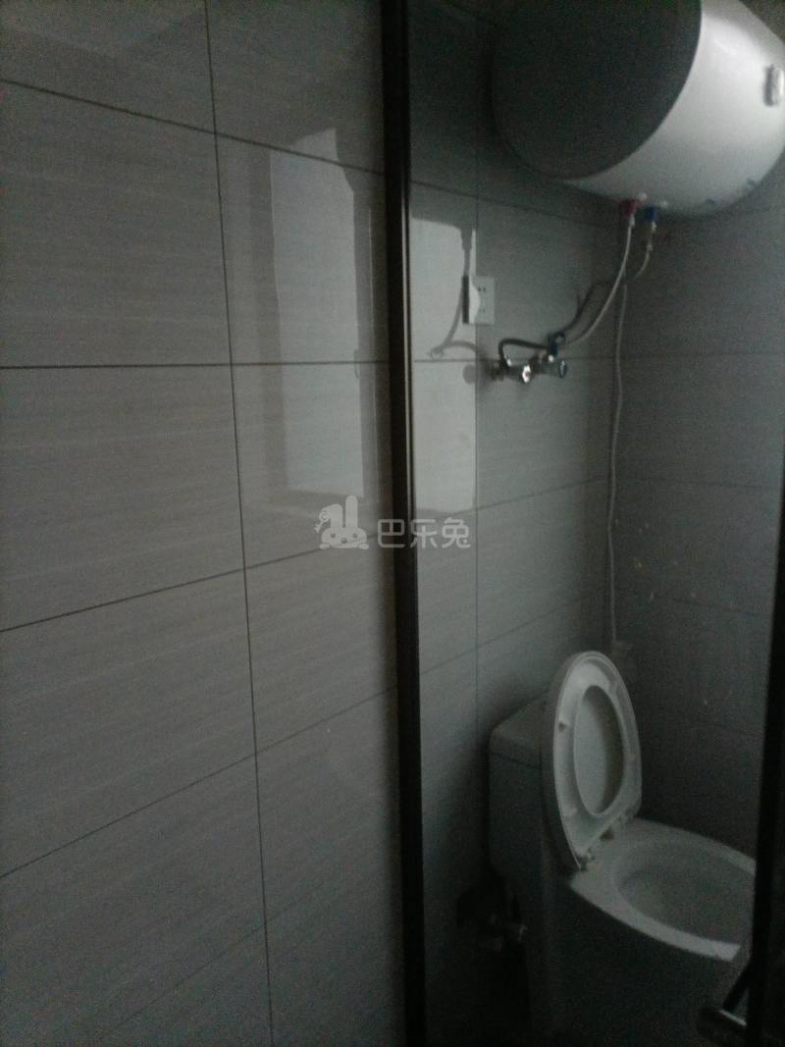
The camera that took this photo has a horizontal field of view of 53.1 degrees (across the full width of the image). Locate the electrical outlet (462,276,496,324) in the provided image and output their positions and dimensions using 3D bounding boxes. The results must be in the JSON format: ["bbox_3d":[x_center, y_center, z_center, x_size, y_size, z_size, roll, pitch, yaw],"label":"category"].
[{"bbox_3d":[0.168,-0.427,1.512,0.013,0.087,0.086,9,15,41],"label":"electrical outlet"}]

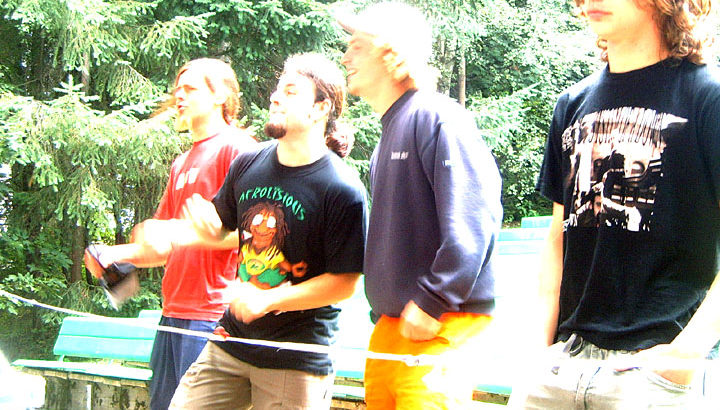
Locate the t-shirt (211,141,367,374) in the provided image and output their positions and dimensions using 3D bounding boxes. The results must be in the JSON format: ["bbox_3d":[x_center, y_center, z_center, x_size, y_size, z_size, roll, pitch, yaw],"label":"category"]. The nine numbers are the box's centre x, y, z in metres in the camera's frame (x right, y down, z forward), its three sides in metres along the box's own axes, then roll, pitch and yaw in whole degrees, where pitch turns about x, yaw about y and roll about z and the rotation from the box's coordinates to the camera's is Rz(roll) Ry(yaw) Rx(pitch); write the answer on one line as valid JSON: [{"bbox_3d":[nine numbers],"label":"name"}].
[{"bbox_3d":[-0.215,0.158,3.500,0.520,0.690,0.340,0,-8,37],"label":"t-shirt"}]

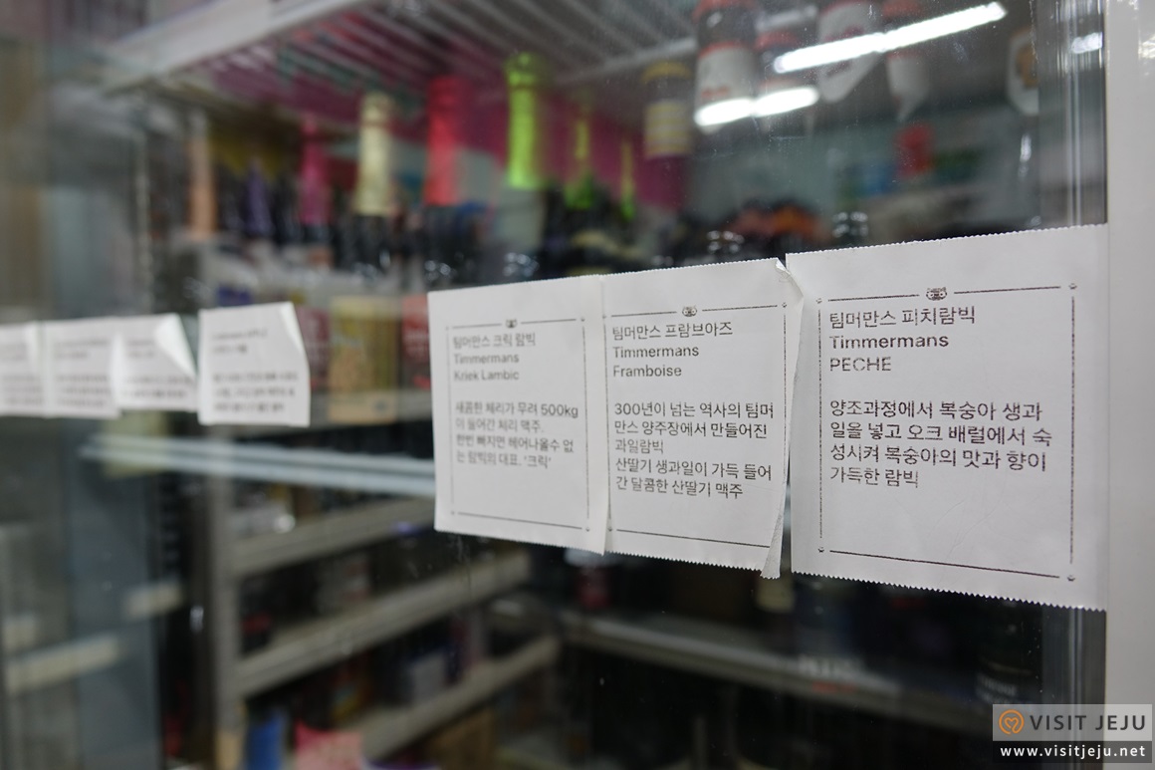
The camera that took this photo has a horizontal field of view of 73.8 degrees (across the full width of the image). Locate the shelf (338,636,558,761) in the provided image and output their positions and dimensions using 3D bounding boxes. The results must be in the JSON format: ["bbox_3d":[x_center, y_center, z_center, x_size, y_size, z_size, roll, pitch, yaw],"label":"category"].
[{"bbox_3d":[-0.491,0.819,2.023,0.350,0.070,1.000,0,2,32],"label":"shelf"}]

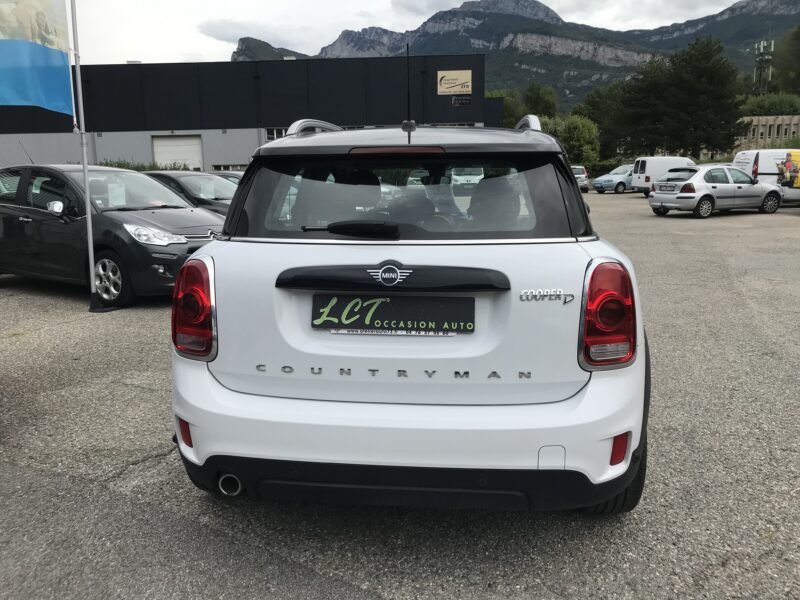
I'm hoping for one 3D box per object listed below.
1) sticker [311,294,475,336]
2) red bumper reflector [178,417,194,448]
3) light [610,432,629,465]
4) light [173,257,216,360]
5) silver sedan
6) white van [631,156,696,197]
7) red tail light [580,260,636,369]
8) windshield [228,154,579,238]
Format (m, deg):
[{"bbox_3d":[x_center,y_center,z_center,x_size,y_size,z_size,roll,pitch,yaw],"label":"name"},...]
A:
[{"bbox_3d":[-0.024,0.043,2.030,0.515,0.110,0.018,1,12,7],"label":"sticker"},{"bbox_3d":[-0.736,0.459,2.240,0.064,0.106,0.035,4,12,22],"label":"red bumper reflector"},{"bbox_3d":[0.701,0.473,2.067,0.064,0.106,0.035,-2,12,-8],"label":"light"},{"bbox_3d":[-0.693,0.025,2.197,0.187,0.330,0.133,5,13,25],"label":"light"},{"bbox_3d":[9.289,-3.200,18.845,3.960,1.410,1.680,-6,13,-23],"label":"silver sedan"},{"bbox_3d":[13.613,-5.895,30.904,4.400,1.910,1.800,-2,12,-5],"label":"white van"},{"bbox_3d":[0.663,0.041,2.034,0.187,0.330,0.133,-3,12,-12],"label":"red tail light"},{"bbox_3d":[-0.006,-0.344,2.138,1.152,0.330,0.128,1,-13,7],"label":"windshield"}]

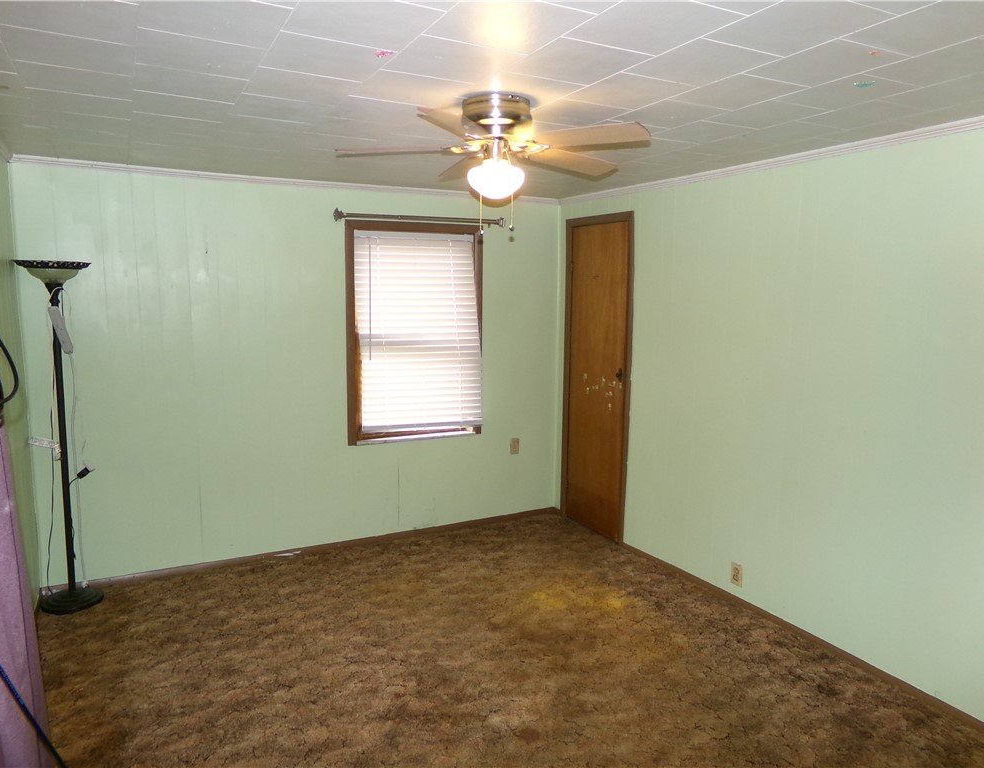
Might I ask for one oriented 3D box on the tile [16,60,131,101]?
[{"bbox_3d":[-1.270,-0.931,2.179,0.306,0.020,0.311,-3,8,-28],"label":"tile"}]

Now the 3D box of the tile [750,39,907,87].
[{"bbox_3d":[0.916,-0.881,1.956,0.306,0.020,0.311,-3,8,-28],"label":"tile"}]

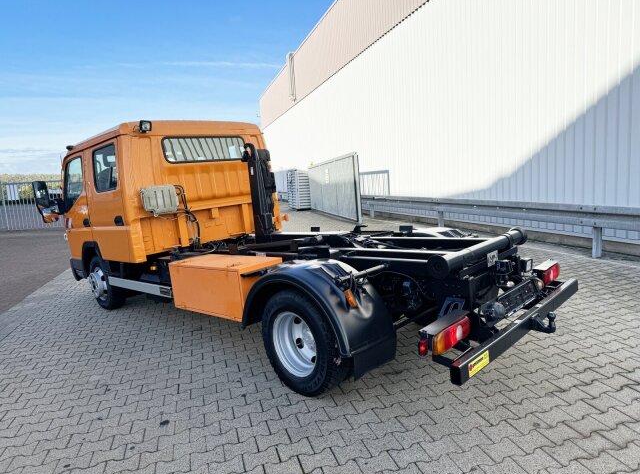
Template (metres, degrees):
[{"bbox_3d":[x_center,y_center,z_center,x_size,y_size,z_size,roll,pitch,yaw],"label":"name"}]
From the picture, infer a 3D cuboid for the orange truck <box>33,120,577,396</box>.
[{"bbox_3d":[-0.852,-0.214,4.962,6.330,2.290,2.220,3,10,44],"label":"orange truck"}]

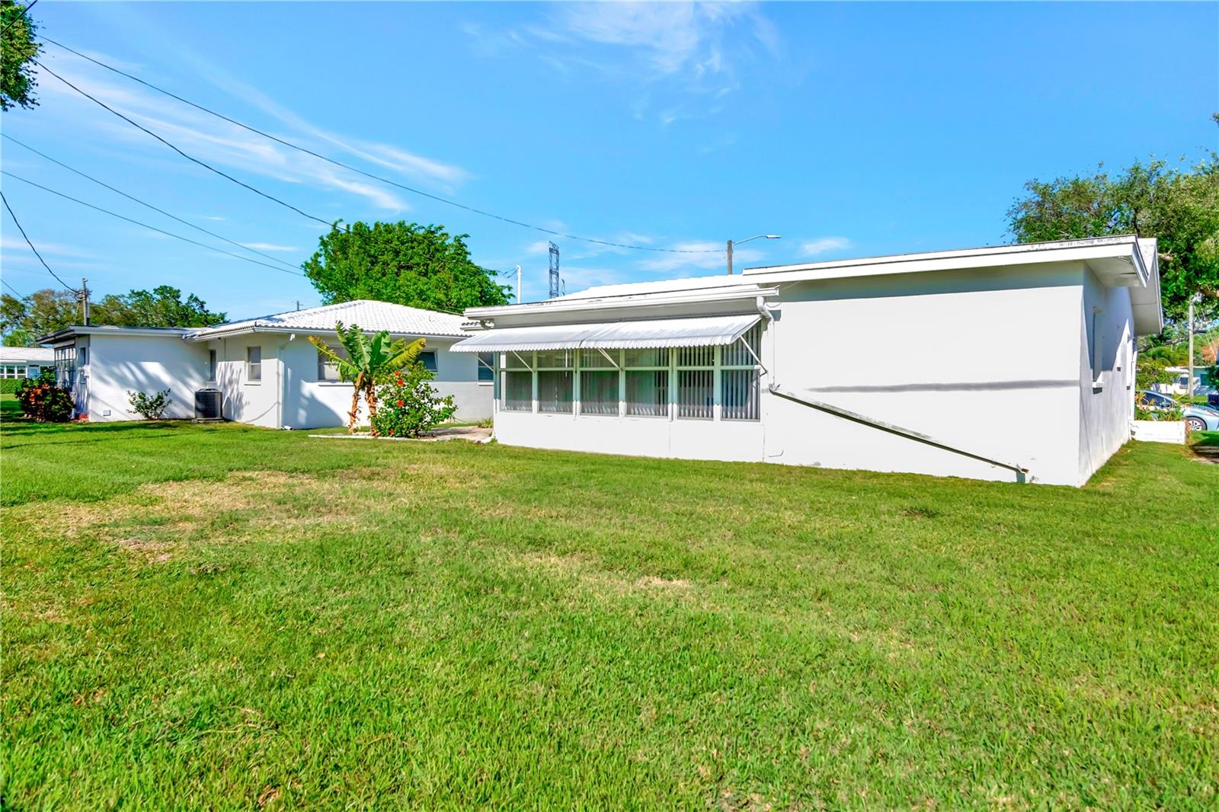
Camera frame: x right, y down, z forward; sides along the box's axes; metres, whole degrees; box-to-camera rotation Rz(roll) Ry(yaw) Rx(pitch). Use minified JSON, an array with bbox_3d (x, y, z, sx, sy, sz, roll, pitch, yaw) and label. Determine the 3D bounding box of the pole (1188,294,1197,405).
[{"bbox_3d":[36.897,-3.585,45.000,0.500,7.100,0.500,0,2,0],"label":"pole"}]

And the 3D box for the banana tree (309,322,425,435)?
[{"bbox_3d":[-5.831,-0.664,17.100,2.650,2.650,2.200,0,2,0],"label":"banana tree"}]

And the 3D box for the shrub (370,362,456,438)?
[{"bbox_3d":[-4.526,-0.132,16.400,1.900,1.750,1.700,0,2,0],"label":"shrub"}]

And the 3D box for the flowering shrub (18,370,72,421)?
[{"bbox_3d":[-16.511,-0.279,20.800,1.500,1.500,1.500,0,2,0],"label":"flowering shrub"}]

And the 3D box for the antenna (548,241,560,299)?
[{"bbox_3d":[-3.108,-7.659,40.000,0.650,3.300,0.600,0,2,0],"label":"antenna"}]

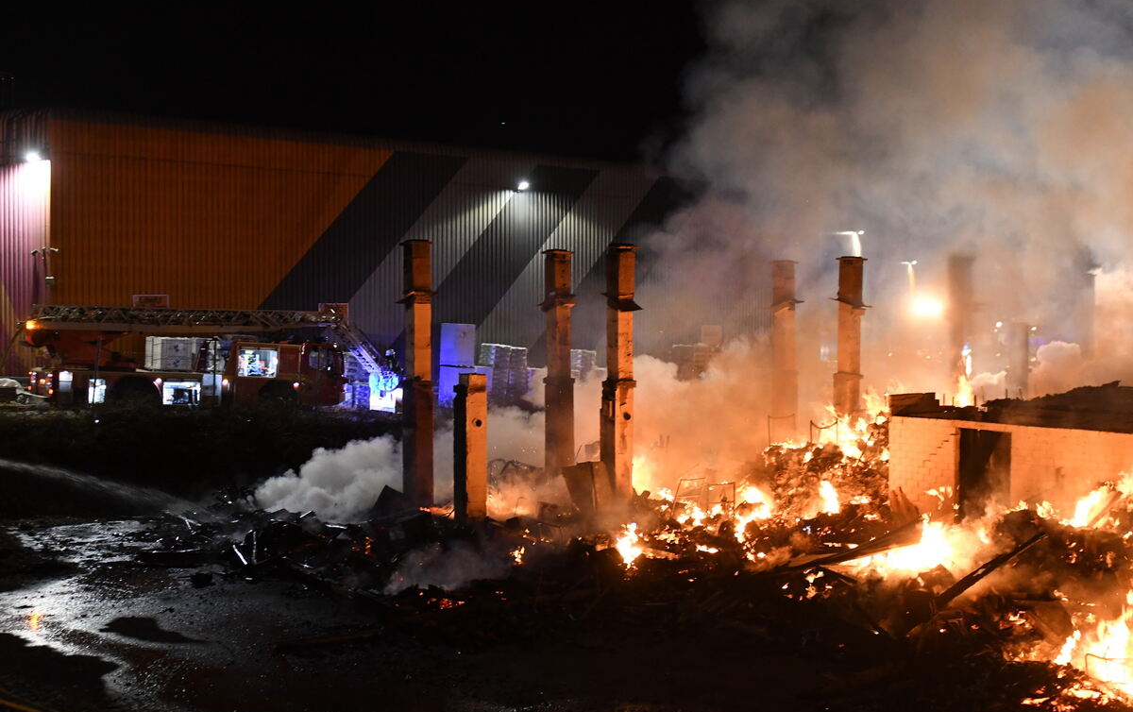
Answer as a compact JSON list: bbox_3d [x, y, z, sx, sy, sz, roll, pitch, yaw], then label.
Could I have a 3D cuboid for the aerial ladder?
[{"bbox_3d":[-12.000,0.150,38.609,11.300,3.450,2.600,-1,1,-36],"label":"aerial ladder"}]

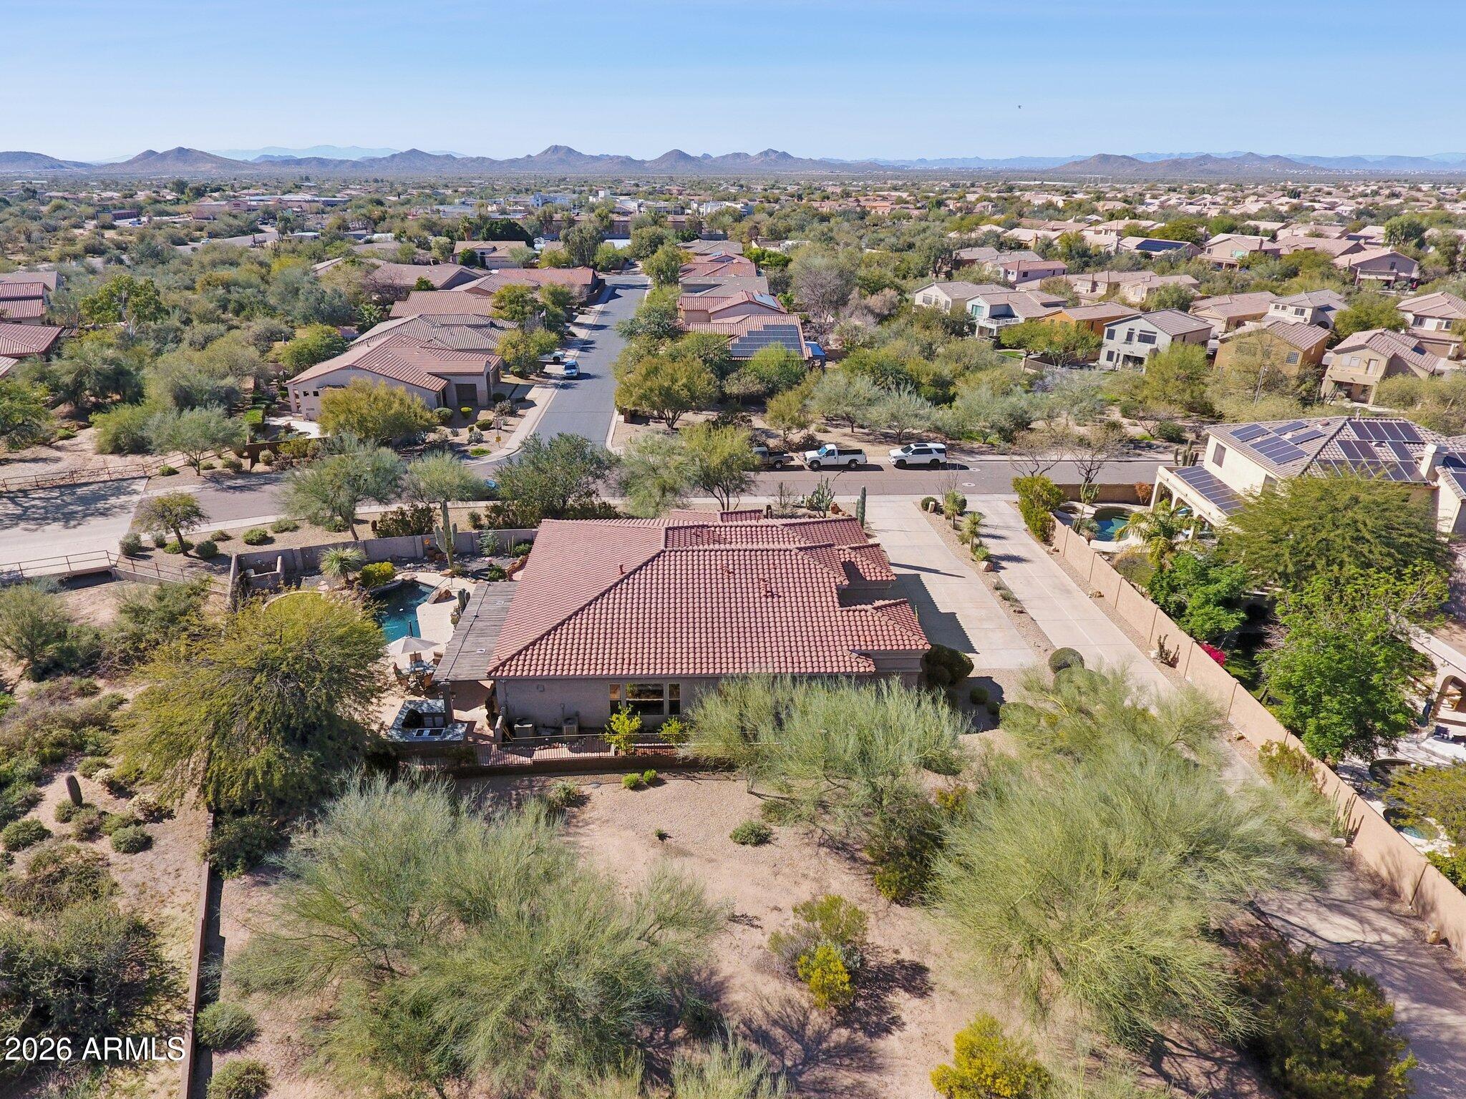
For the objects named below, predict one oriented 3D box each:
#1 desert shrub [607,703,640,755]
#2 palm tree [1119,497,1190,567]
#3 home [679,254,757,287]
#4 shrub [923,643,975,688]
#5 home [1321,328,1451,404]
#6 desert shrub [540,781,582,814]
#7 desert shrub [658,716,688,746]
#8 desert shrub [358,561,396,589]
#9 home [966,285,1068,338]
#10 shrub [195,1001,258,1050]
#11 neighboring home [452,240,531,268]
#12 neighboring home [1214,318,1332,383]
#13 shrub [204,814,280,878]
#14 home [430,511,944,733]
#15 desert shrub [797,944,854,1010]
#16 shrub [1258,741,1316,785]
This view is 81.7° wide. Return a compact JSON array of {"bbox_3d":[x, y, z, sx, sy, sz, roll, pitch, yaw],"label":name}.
[{"bbox_3d":[-4.950,8.202,38.376,1.600,2.400,1.600,0,24,0],"label":"desert shrub"},{"bbox_3d":[28.300,-0.944,56.795,4.500,4.800,4.500,0,24,0],"label":"palm tree"},{"bbox_3d":[-3.800,-62.378,192.844,18.000,5.500,17.000,-1,24,-3],"label":"home"},{"bbox_3d":[11.300,6.180,44.360,2.600,2.200,2.500,0,24,0],"label":"shrub"},{"bbox_3d":[82.000,-23.410,105.610,20.500,7.000,9.000,-21,32,-39],"label":"home"},{"bbox_3d":[-7.091,10.334,35.326,1.598,1.084,1.518,0,24,0],"label":"desert shrub"},{"bbox_3d":[-2.766,8.351,38.975,1.368,1.325,1.368,0,24,0],"label":"desert shrub"},{"bbox_3d":[-22.800,1.571,53.950,2.100,1.450,2.050,0,24,0],"label":"desert shrub"},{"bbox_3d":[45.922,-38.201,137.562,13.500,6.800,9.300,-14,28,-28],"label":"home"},{"bbox_3d":[-15.585,14.648,26.091,1.771,1.149,1.364,0,24,0],"label":"shrub"},{"bbox_3d":[-69.300,-85.140,244.520,20.500,6.100,21.000,-1,24,-3],"label":"neighboring home"},{"bbox_3d":[69.800,-25.298,108.233,16.300,7.500,9.800,-22,32,-39],"label":"neighboring home"},{"bbox_3d":[-18.641,11.345,32.251,2.530,1.950,2.403,0,24,0],"label":"shrub"},{"bbox_3d":[-2.421,1.644,48.467,23.500,6.100,20.800,-1,24,-2],"label":"home"},{"bbox_3d":[2.967,13.686,27.140,1.785,1.850,1.874,0,24,0],"label":"desert shrub"},{"bbox_3d":[24.000,9.156,36.638,2.100,1.750,2.000,0,24,0],"label":"shrub"}]

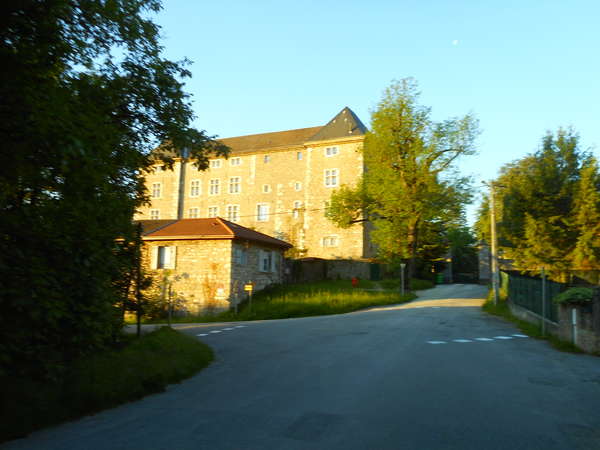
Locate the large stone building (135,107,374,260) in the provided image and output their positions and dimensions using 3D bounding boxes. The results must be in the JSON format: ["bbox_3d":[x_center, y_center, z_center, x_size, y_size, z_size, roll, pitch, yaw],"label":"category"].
[{"bbox_3d":[-6.073,-4.268,73.809,35.500,22.500,12.000,-2,-9,24],"label":"large stone building"}]

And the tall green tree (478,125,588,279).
[{"bbox_3d":[16.961,-1.300,36.831,8.000,11.820,8.000,1,-8,0],"label":"tall green tree"}]

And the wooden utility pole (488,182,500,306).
[{"bbox_3d":[10.040,0.952,25.949,0.300,6.380,0.300,1,-8,0],"label":"wooden utility pole"}]

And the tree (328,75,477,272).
[{"bbox_3d":[8.818,-4.134,43.245,12.500,17.700,12.000,1,-8,0],"label":"tree"}]

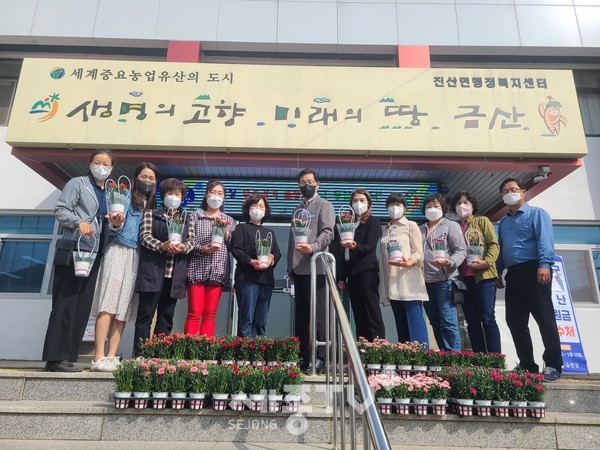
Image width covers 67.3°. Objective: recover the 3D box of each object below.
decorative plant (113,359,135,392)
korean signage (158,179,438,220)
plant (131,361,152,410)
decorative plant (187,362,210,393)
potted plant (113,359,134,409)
[{"bbox_3d":[-1.022,0.875,2.611,0.115,0.180,0.115,1,-17,0],"label":"decorative plant"},{"bbox_3d":[-0.019,-0.330,5.834,3.600,0.490,0.120,1,-17,0],"label":"korean signage"},{"bbox_3d":[-0.913,0.922,2.598,0.115,0.260,0.115,1,-17,0],"label":"plant"},{"bbox_3d":[-0.588,0.884,2.612,0.125,0.165,0.120,1,-17,0],"label":"decorative plant"},{"bbox_3d":[-1.017,0.919,2.597,0.115,0.262,0.115,1,-17,0],"label":"potted plant"}]

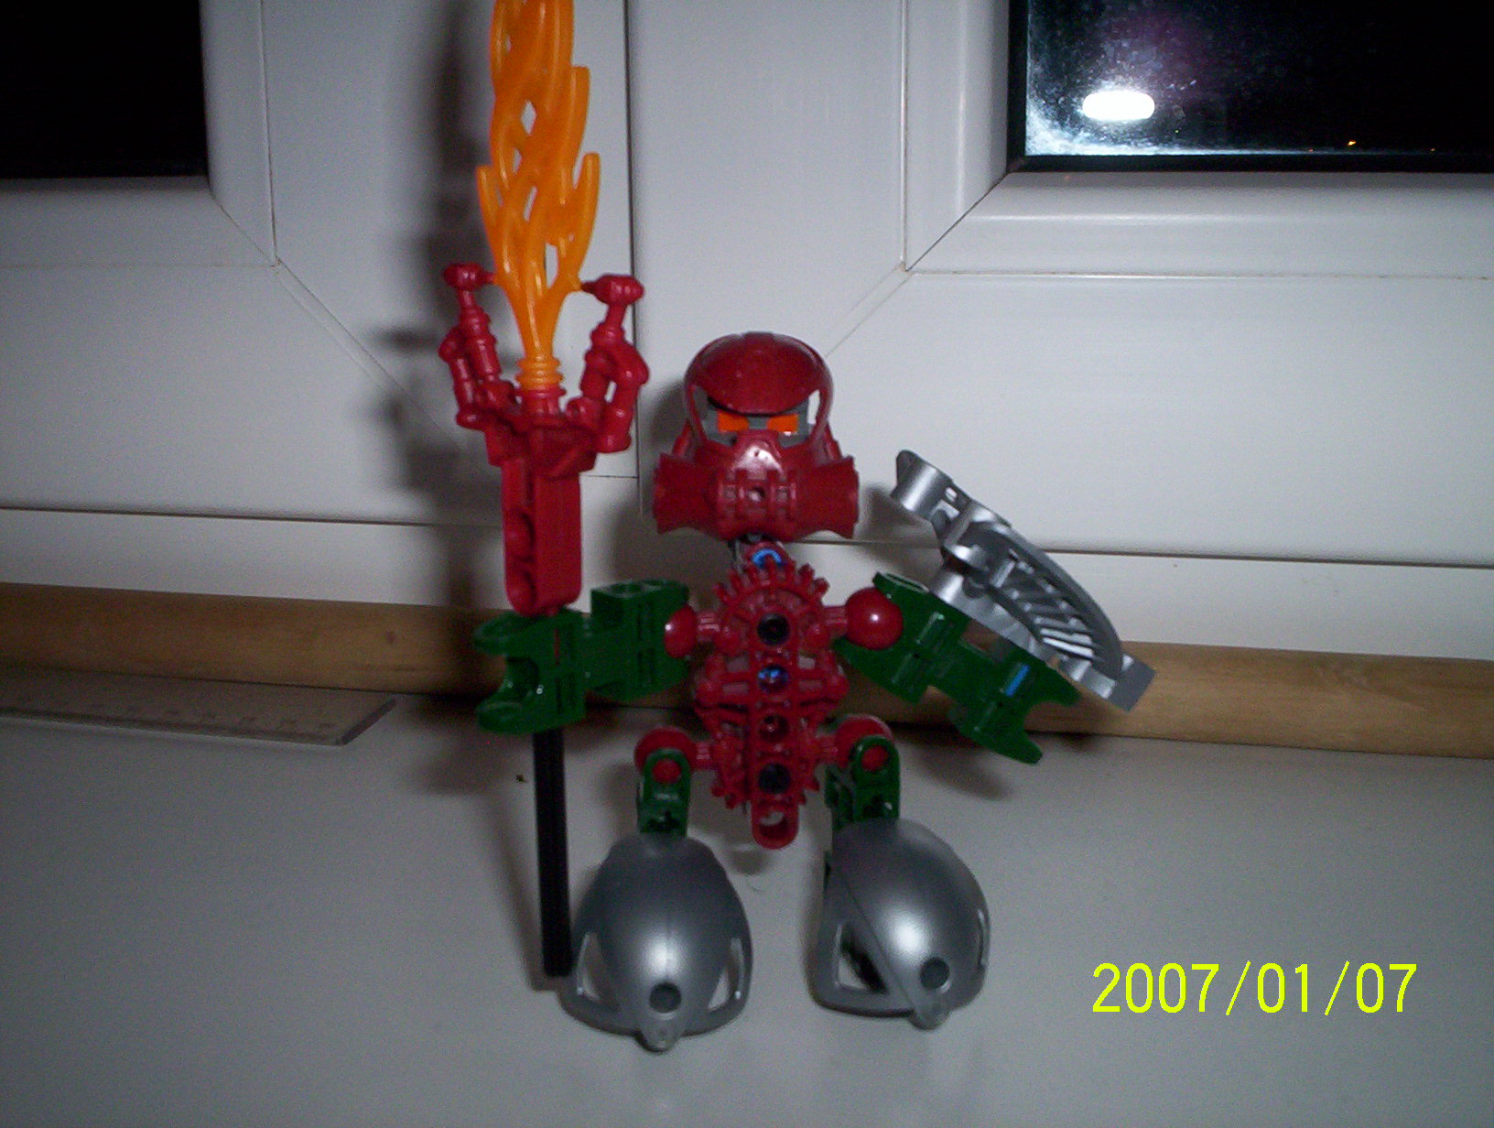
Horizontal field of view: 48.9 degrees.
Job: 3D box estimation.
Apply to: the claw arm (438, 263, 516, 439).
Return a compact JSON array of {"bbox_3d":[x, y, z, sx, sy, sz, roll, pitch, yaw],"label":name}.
[{"bbox_3d":[-0.040,-0.032,0.246,0.011,0.026,0.011,-2,13,-6],"label":"claw arm"}]

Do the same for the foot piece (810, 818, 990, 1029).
[{"bbox_3d":[0.024,0.055,0.256,0.028,0.026,0.024,-6,15,-25],"label":"foot piece"}]

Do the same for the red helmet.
[{"bbox_3d":[0.001,-0.019,0.243,0.030,0.029,0.026,0,13,0],"label":"red helmet"}]

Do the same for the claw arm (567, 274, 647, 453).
[{"bbox_3d":[-0.020,-0.030,0.242,0.011,0.026,0.011,-2,13,-6],"label":"claw arm"}]

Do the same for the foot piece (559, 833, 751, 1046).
[{"bbox_3d":[-0.012,0.056,0.252,0.028,0.026,0.024,1,13,4],"label":"foot piece"}]

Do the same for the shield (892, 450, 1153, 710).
[{"bbox_3d":[0.043,0.003,0.259,0.049,0.016,0.034,42,9,0],"label":"shield"}]

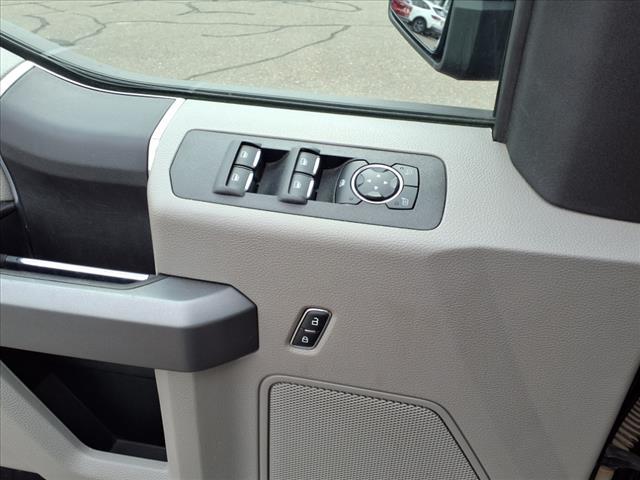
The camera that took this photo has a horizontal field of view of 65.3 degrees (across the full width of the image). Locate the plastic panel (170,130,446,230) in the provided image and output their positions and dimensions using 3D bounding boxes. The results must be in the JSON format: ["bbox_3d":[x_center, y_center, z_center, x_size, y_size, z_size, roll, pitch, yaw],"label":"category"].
[{"bbox_3d":[-0.016,-0.058,0.466,0.260,0.030,0.088,8,57,9],"label":"plastic panel"}]

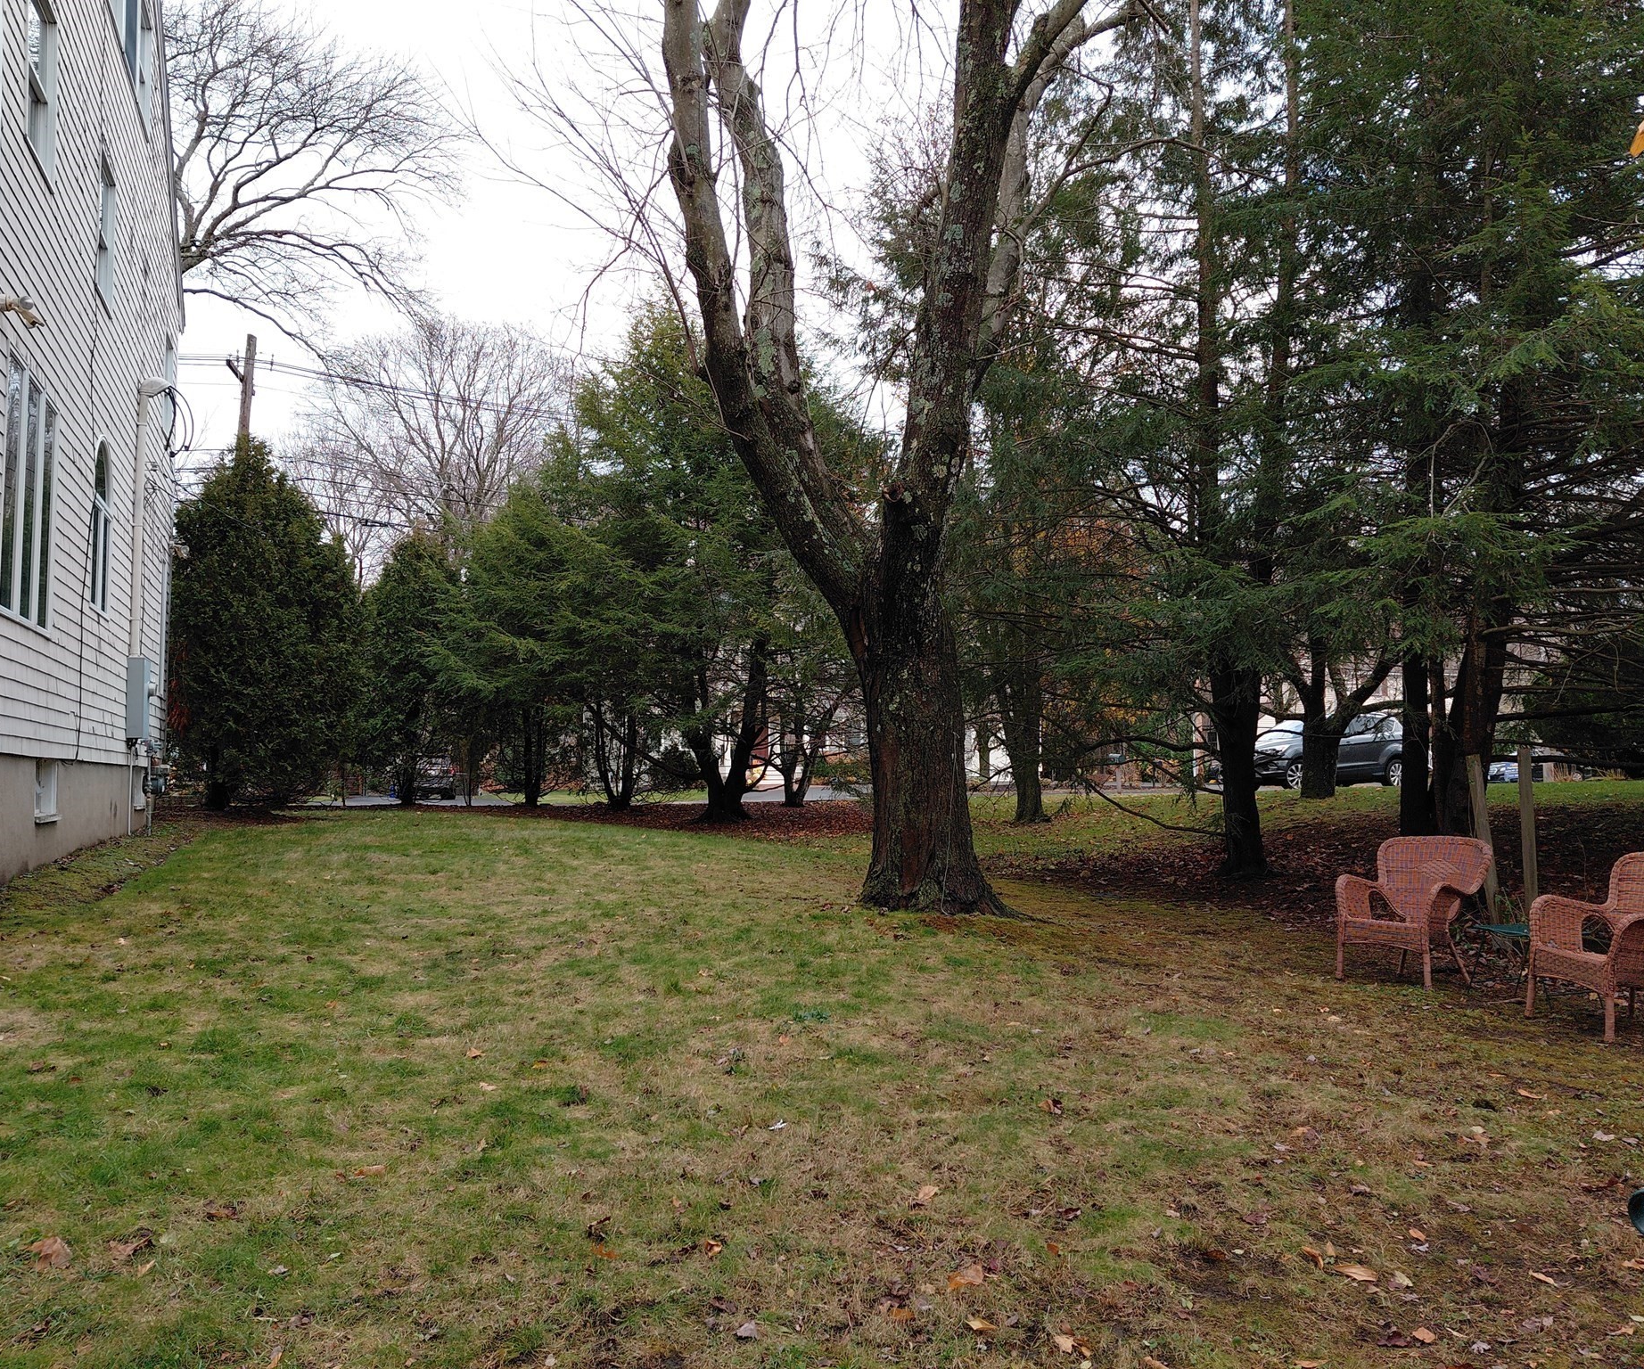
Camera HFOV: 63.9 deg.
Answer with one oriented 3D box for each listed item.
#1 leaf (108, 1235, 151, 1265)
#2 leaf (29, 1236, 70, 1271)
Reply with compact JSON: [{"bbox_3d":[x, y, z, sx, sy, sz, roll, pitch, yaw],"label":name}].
[{"bbox_3d":[-1.654,1.351,3.150,0.105,0.035,0.090,2,-5,-29],"label":"leaf"},{"bbox_3d":[-1.833,1.353,3.130,0.100,0.045,0.090,2,-5,-29],"label":"leaf"}]

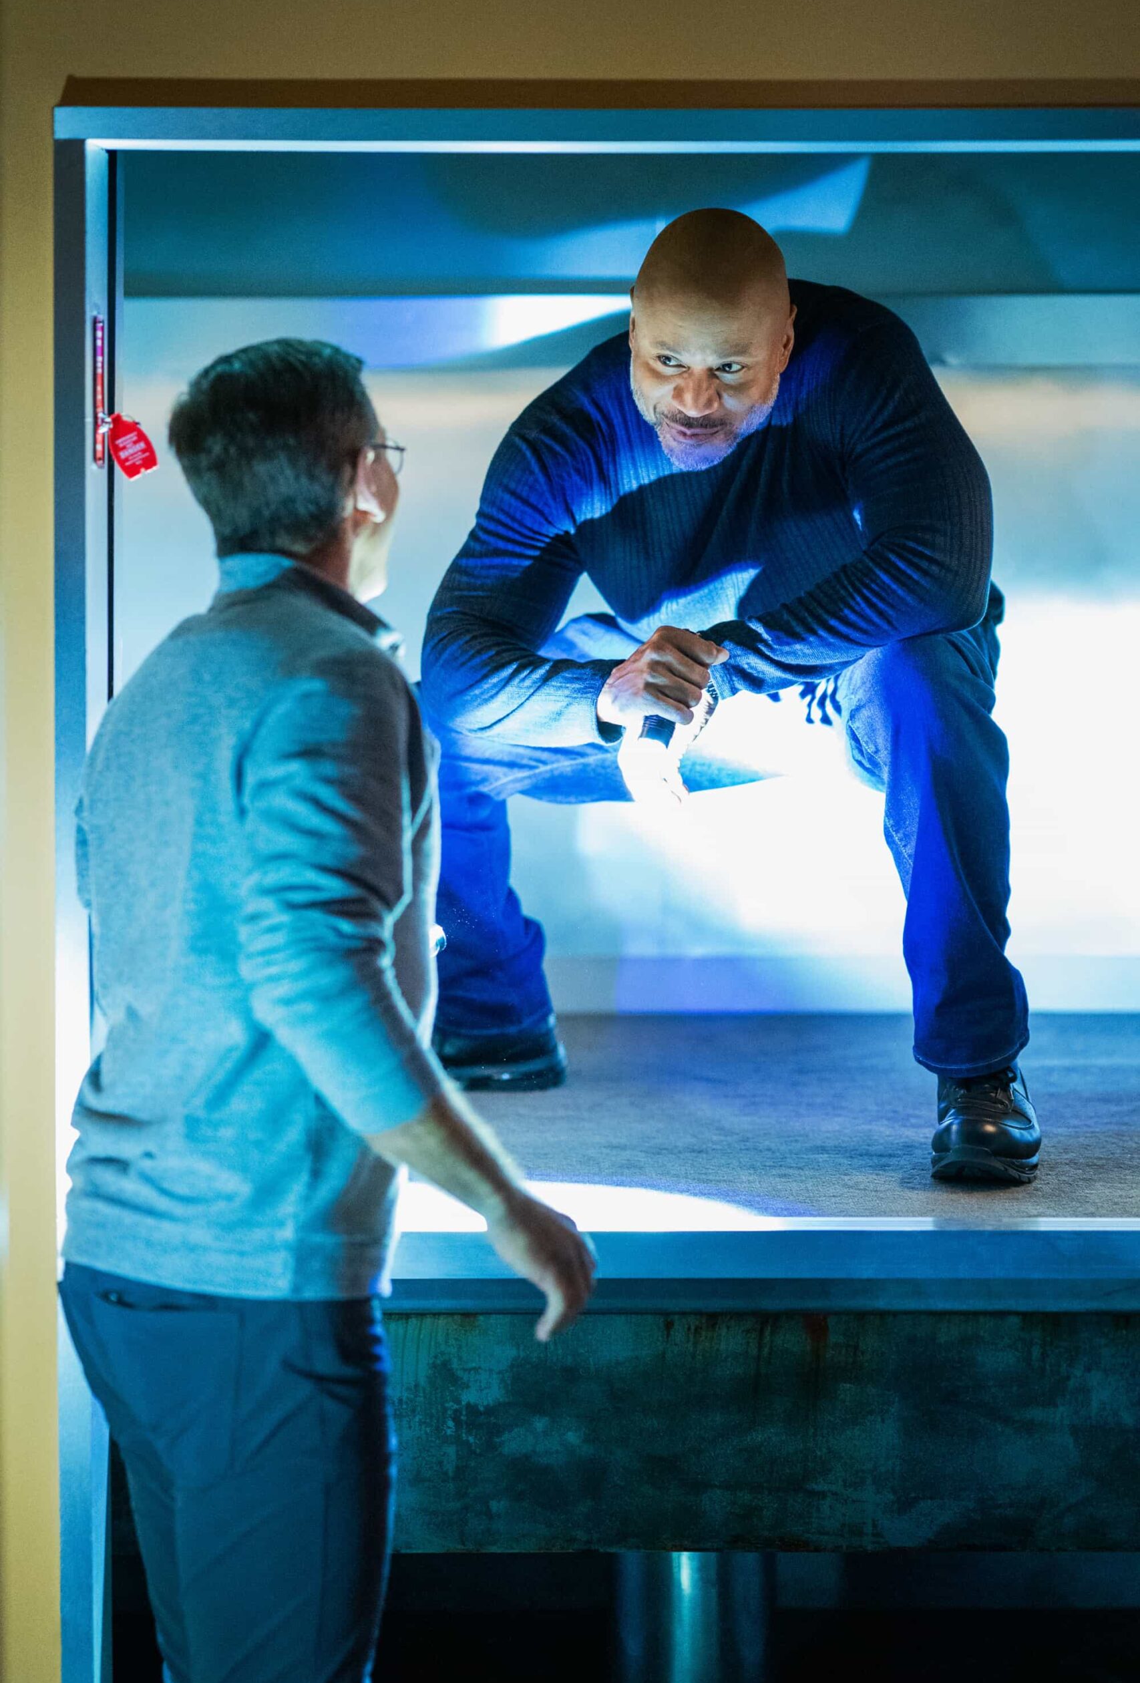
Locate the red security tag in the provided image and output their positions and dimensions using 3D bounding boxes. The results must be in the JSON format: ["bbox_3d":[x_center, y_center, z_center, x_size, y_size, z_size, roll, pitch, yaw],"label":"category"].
[{"bbox_3d":[-0.419,-0.379,3.850,0.039,0.063,0.004,-26,5,-6],"label":"red security tag"}]

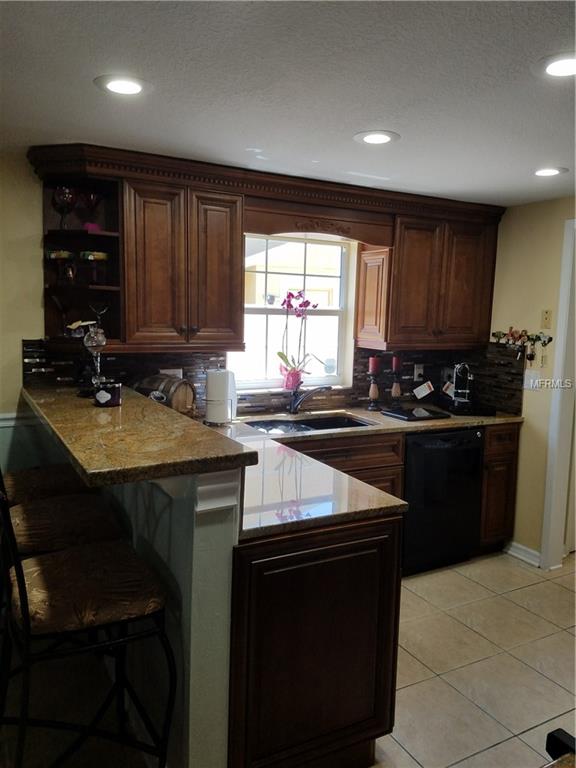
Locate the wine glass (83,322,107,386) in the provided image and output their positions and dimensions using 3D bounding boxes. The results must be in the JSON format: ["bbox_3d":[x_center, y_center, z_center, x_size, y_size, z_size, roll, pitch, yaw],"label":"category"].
[{"bbox_3d":[-0.924,-0.120,2.767,0.106,0.320,0.106,-2,8,-28],"label":"wine glass"}]

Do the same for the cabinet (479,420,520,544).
[{"bbox_3d":[1.181,0.610,3.848,0.300,0.810,0.600,-2,8,-28],"label":"cabinet"}]

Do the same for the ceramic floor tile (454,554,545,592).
[{"bbox_3d":[1.256,1.141,3.465,0.406,0.010,0.406,-2,8,-28],"label":"ceramic floor tile"}]

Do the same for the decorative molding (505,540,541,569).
[{"bbox_3d":[1.475,1.075,3.627,0.016,0.095,0.270,-2,8,-28],"label":"decorative molding"}]

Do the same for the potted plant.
[{"bbox_3d":[0.065,-0.273,3.538,0.230,0.600,0.180,-2,8,-28],"label":"potted plant"}]

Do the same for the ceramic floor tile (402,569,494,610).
[{"bbox_3d":[0.897,1.156,3.277,0.406,0.010,0.406,-2,8,-28],"label":"ceramic floor tile"}]

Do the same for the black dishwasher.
[{"bbox_3d":[0.778,0.664,3.636,0.603,0.860,0.600,-2,8,-28],"label":"black dishwasher"}]

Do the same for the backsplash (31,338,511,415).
[{"bbox_3d":[0.088,-0.002,3.200,2.793,0.439,0.619,-2,8,-28],"label":"backsplash"}]

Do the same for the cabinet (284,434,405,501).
[{"bbox_3d":[0.118,0.667,3.293,0.874,0.840,0.600,-2,8,-28],"label":"cabinet"}]

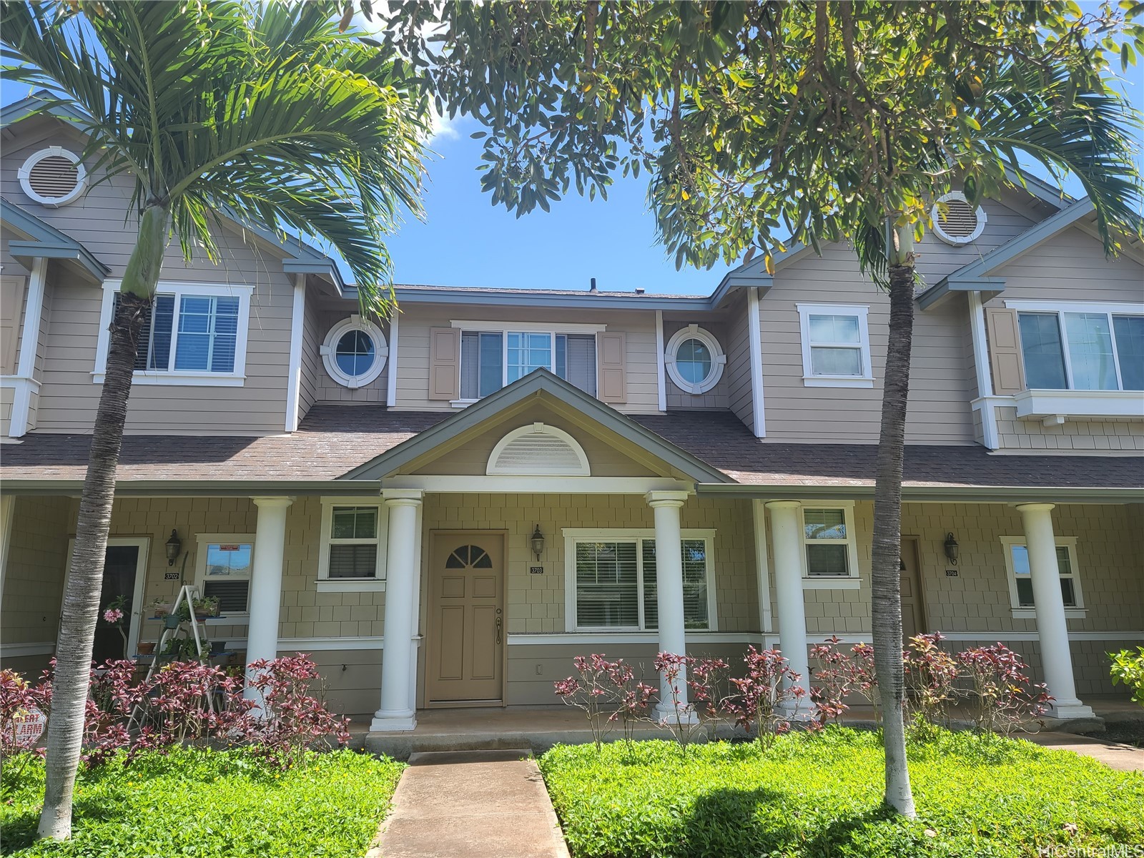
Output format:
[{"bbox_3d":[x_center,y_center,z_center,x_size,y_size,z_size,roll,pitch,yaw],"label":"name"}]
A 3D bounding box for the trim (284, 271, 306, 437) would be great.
[{"bbox_3d":[-3.464,-0.983,10.403,0.108,2.100,0.110,1,-12,-6],"label":"trim"}]

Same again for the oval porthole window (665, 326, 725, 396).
[{"bbox_3d":[1.828,-1.026,12.159,0.930,1.070,0.100,1,-12,-6],"label":"oval porthole window"}]

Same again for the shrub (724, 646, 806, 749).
[{"bbox_3d":[1.893,2.611,8.037,0.720,0.970,0.650,1,-12,-6],"label":"shrub"}]

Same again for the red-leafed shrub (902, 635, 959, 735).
[{"bbox_3d":[3.605,2.594,8.336,0.600,1.030,0.560,1,-12,-6],"label":"red-leafed shrub"}]

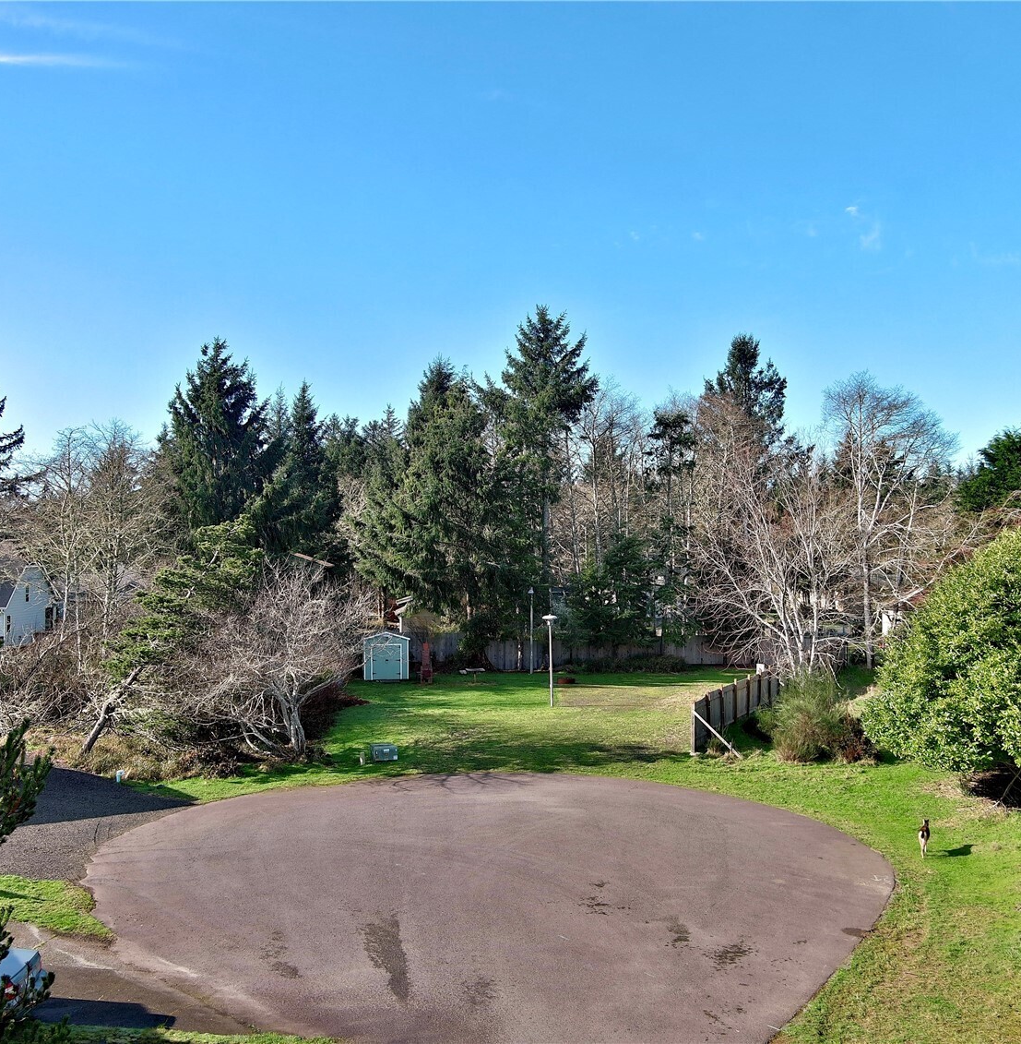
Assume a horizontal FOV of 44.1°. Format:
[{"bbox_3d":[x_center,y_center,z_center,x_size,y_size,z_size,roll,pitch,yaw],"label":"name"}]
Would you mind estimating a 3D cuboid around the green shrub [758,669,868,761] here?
[{"bbox_3d":[10.470,6.570,43.800,3.900,2.860,3.300,0,0,0],"label":"green shrub"}]

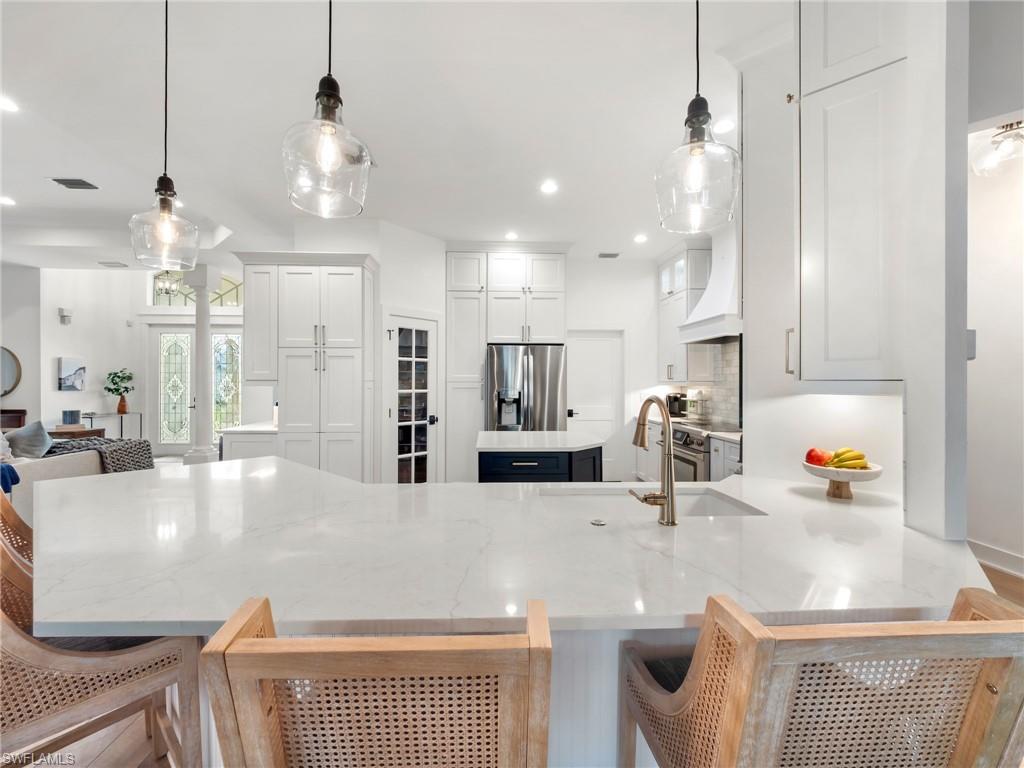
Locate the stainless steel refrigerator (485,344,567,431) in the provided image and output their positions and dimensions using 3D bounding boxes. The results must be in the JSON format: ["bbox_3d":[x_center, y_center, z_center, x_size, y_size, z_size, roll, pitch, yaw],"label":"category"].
[{"bbox_3d":[0.165,0.437,5.060,0.910,1.780,0.740,0,0,-2],"label":"stainless steel refrigerator"}]

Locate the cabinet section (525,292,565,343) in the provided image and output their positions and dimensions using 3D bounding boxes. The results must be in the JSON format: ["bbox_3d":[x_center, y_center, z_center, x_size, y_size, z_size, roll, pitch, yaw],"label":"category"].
[{"bbox_3d":[0.376,-0.793,5.220,0.470,0.597,0.580,0,0,-2],"label":"cabinet section"}]

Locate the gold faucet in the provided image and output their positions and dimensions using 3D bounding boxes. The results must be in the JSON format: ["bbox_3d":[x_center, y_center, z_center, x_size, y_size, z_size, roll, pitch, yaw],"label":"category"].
[{"bbox_3d":[0.447,0.242,1.430,0.160,0.410,0.250,0,0,-7],"label":"gold faucet"}]

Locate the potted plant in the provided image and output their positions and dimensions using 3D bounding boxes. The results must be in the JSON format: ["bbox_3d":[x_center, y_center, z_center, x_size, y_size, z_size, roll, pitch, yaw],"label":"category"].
[{"bbox_3d":[-6.760,0.129,7.150,0.440,0.790,0.420,0,0,-2],"label":"potted plant"}]

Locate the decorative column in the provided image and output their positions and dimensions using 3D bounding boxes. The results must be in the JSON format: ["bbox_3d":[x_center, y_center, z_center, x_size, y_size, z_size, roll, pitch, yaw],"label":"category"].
[{"bbox_3d":[-4.470,-0.186,6.020,0.340,3.020,0.340,0,0,-2],"label":"decorative column"}]

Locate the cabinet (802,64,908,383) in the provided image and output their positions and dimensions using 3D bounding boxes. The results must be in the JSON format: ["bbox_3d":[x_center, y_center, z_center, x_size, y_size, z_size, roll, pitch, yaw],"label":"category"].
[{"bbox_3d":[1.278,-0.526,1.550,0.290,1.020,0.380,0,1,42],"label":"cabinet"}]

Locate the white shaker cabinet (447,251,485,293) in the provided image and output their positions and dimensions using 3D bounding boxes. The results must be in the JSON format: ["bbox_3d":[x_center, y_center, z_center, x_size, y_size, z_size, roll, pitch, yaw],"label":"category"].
[{"bbox_3d":[-0.533,-1.298,5.080,0.460,0.460,0.600,0,0,-2],"label":"white shaker cabinet"}]

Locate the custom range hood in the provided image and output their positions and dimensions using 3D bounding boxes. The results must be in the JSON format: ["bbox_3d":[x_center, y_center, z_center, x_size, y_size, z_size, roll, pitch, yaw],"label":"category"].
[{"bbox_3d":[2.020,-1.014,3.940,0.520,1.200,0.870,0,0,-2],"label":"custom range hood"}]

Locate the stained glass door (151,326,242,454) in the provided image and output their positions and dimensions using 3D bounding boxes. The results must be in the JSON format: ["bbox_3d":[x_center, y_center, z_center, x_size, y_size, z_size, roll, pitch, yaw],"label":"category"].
[{"bbox_3d":[-5.690,0.126,7.580,1.850,2.380,0.090,0,0,-2],"label":"stained glass door"}]

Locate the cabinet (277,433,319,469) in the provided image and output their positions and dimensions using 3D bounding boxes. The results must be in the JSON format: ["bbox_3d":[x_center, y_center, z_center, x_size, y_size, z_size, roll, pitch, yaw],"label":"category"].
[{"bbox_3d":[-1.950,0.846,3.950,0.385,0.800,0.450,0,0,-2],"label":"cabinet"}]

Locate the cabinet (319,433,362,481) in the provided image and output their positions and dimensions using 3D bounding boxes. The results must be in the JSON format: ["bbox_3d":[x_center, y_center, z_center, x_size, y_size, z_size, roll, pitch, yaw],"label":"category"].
[{"bbox_3d":[-1.550,0.846,3.960,0.385,0.800,0.450,0,0,-2],"label":"cabinet"}]

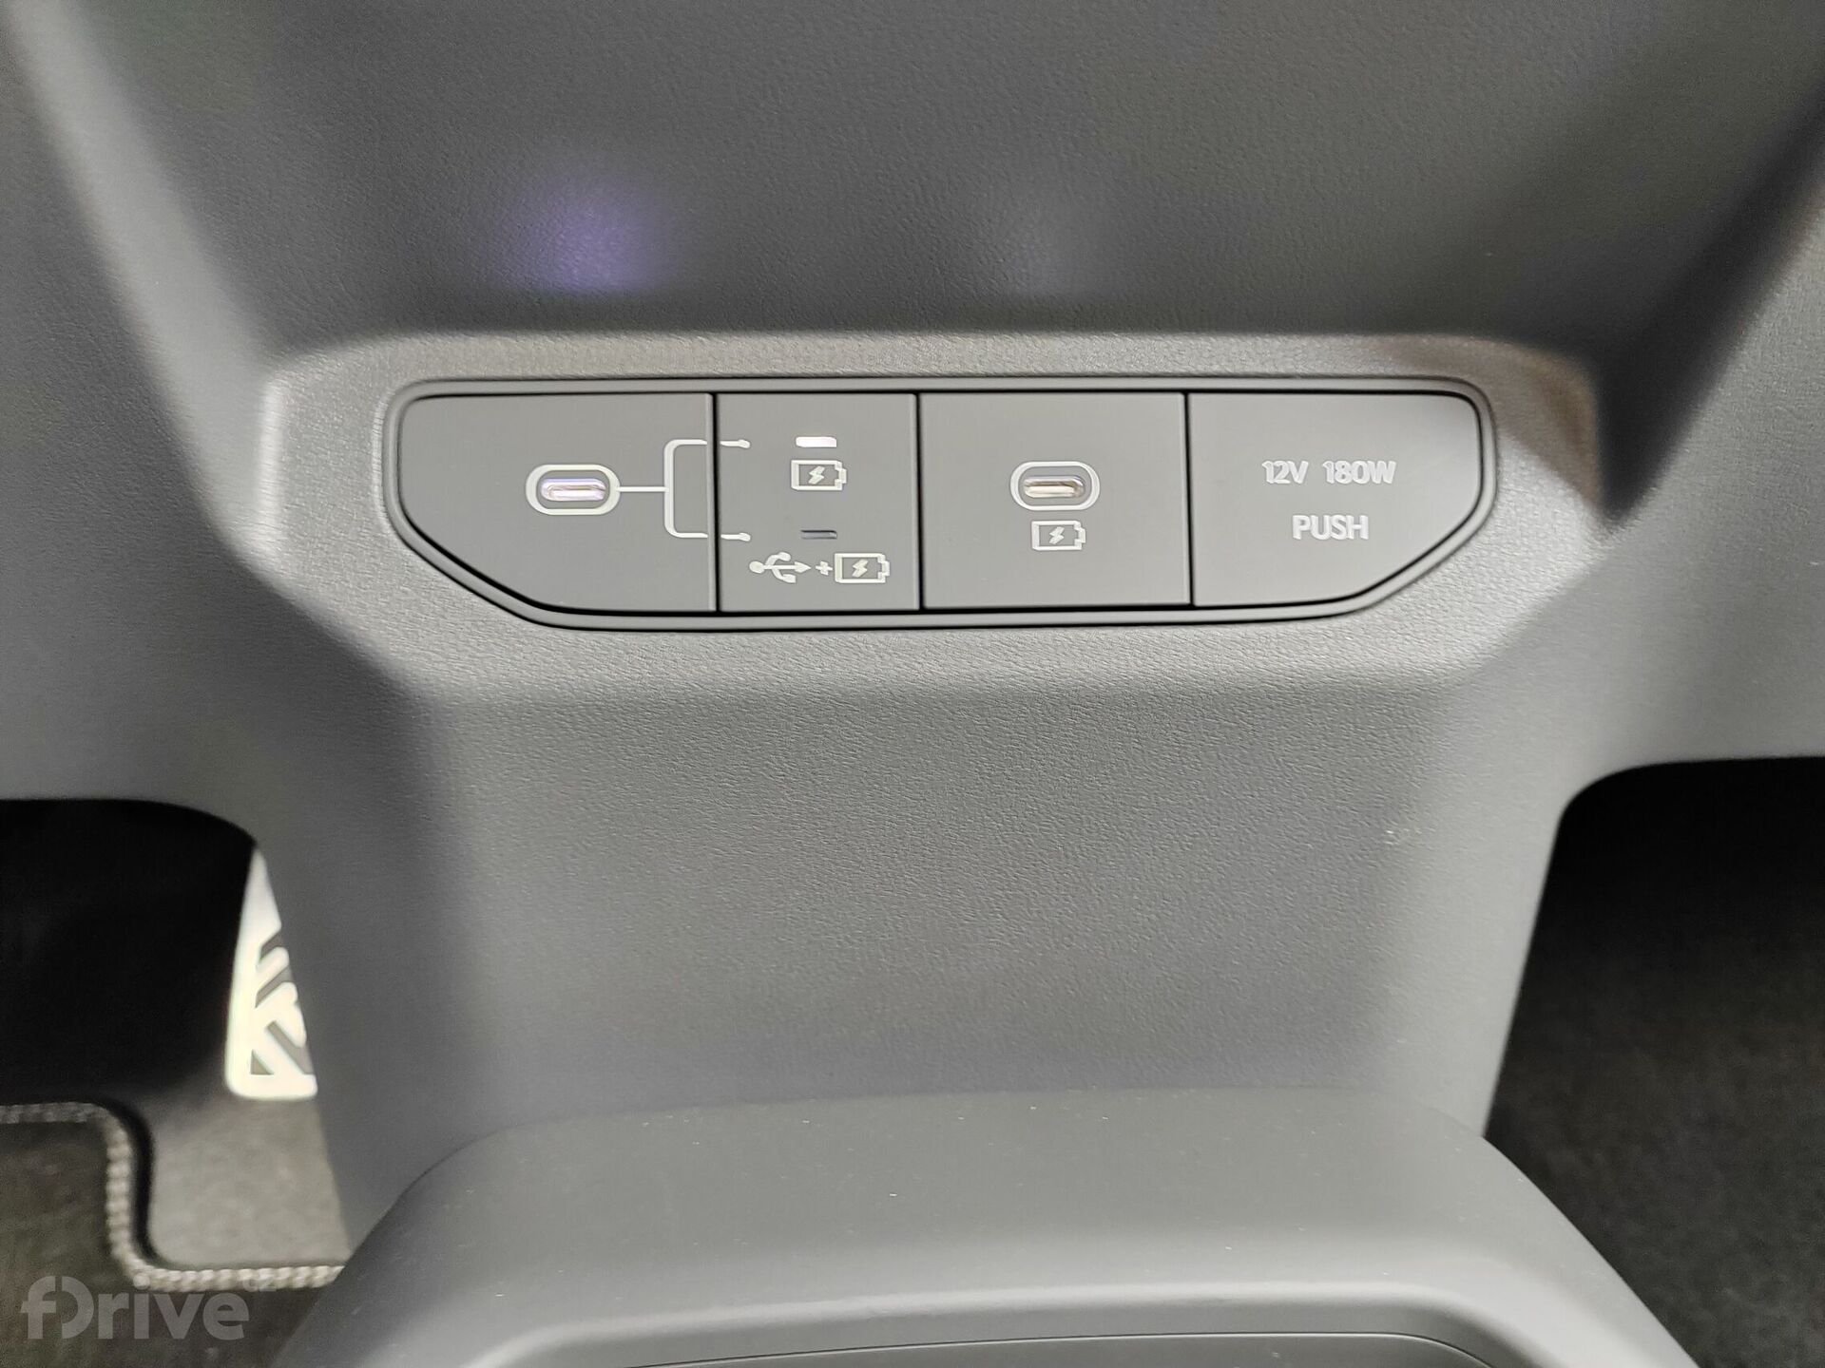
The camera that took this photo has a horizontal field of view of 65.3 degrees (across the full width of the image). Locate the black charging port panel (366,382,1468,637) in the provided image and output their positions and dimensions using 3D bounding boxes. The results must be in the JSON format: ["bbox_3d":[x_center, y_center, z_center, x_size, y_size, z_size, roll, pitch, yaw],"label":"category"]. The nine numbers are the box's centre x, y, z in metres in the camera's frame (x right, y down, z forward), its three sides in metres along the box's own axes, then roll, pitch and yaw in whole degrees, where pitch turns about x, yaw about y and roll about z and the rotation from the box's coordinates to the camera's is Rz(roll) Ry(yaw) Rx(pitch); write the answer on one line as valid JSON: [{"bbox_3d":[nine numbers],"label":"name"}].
[{"bbox_3d":[0.006,-0.027,0.212,0.162,0.037,0.012,-1,-2,-4],"label":"black charging port panel"}]

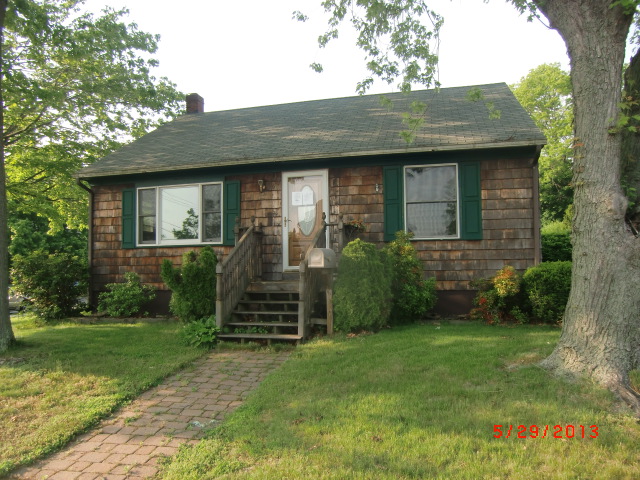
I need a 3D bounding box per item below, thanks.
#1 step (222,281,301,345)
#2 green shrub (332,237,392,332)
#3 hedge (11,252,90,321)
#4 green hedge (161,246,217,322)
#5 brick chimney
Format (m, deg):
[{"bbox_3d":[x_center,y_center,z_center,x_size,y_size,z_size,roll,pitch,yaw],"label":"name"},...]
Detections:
[{"bbox_3d":[-0.762,1.162,7.384,1.300,0.865,1.340,-2,-3,12],"label":"step"},{"bbox_3d":[0.760,0.775,7.946,1.050,1.590,1.000,-2,-3,12],"label":"green shrub"},{"bbox_3d":[-6.226,1.027,10.246,1.550,1.550,1.450,-2,-3,12],"label":"hedge"},{"bbox_3d":[-2.734,0.919,9.301,1.120,1.550,0.970,-2,-3,12],"label":"green hedge"},{"bbox_3d":[-4.140,-4.482,14.805,0.420,0.690,0.420,-2,-3,12],"label":"brick chimney"}]

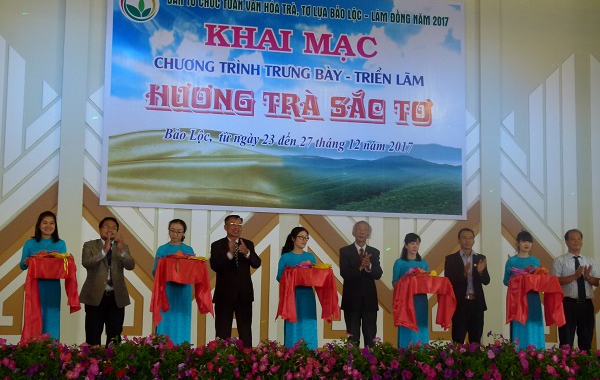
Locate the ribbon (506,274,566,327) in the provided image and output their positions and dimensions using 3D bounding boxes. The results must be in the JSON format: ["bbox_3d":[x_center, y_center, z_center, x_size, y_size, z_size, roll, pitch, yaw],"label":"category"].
[{"bbox_3d":[2.448,1.149,11.305,0.524,0.549,0.360,2,-8,-10],"label":"ribbon"}]

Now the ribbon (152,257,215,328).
[{"bbox_3d":[-1.142,0.983,10.522,0.549,0.684,0.360,3,-8,-15],"label":"ribbon"}]

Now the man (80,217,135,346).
[{"bbox_3d":[-1.914,1.075,10.669,0.520,1.633,0.420,2,-8,-8],"label":"man"}]

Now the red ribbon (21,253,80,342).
[{"bbox_3d":[-2.320,1.005,10.085,0.530,0.818,0.380,3,-7,-17],"label":"red ribbon"}]

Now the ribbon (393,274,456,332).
[{"bbox_3d":[1.255,1.133,11.010,0.600,0.582,0.380,3,-7,-18],"label":"ribbon"}]

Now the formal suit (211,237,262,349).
[{"bbox_3d":[-0.650,1.171,10.765,0.470,1.448,0.370,3,-7,-17],"label":"formal suit"}]

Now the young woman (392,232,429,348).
[{"bbox_3d":[1.141,1.209,11.179,0.420,1.572,0.400,3,-7,-17],"label":"young woman"}]

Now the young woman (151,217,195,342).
[{"bbox_3d":[-1.258,1.096,10.771,0.420,1.638,0.460,3,-8,-15],"label":"young woman"}]

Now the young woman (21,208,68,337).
[{"bbox_3d":[-2.433,1.022,10.261,0.440,1.647,0.400,3,-7,-18],"label":"young woman"}]

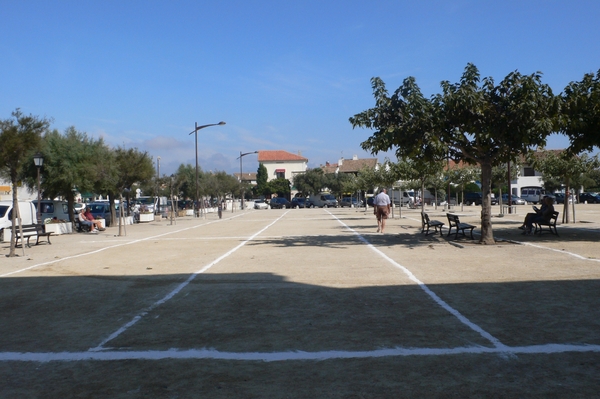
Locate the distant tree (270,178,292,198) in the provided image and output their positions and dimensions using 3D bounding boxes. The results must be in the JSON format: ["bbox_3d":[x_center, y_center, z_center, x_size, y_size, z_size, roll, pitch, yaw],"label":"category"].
[{"bbox_3d":[-2.927,-0.976,80.000,3.700,4.600,3.700,-1,0,0],"label":"distant tree"}]

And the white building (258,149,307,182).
[{"bbox_3d":[-2.855,-3.258,89.500,8.200,9.400,9.000,-1,0,0],"label":"white building"}]

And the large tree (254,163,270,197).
[{"bbox_3d":[-5.770,-2.179,82.000,2.300,6.900,2.300,-1,0,0],"label":"large tree"}]

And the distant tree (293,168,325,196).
[{"bbox_3d":[1.228,-1.432,72.700,4.400,5.300,4.400,-1,0,0],"label":"distant tree"}]

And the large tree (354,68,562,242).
[{"bbox_3d":[4.797,-1.418,16.600,6.200,5.500,5.600,-1,0,0],"label":"large tree"}]

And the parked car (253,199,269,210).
[{"bbox_3d":[-5.497,0.652,75.500,1.740,1.440,4.000,-1,0,-13],"label":"parked car"}]

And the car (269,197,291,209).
[{"bbox_3d":[-2.552,0.520,69.996,1.750,1.460,4.100,-1,0,-16],"label":"car"}]

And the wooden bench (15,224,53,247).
[{"bbox_3d":[-10.121,1.380,20.200,0.620,0.760,1.750,-1,0,7],"label":"wooden bench"}]

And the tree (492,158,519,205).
[{"bbox_3d":[14.025,-0.873,37.291,2.500,3.800,2.500,-1,0,0],"label":"tree"}]

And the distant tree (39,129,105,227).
[{"bbox_3d":[-11.320,-1.001,26.400,3.500,5.200,3.500,-1,0,0],"label":"distant tree"}]

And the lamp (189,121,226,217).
[{"bbox_3d":[-7.835,-2.533,45.181,3.150,8.050,0.400,-1,0,0],"label":"lamp"}]

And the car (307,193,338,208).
[{"bbox_3d":[3.236,0.083,74.000,1.950,2.100,4.800,-1,0,-35],"label":"car"}]

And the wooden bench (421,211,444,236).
[{"bbox_3d":[4.979,0.916,19.950,0.640,0.800,1.750,-1,0,9],"label":"wooden bench"}]

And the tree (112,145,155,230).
[{"bbox_3d":[-7.336,-0.363,23.200,1.900,3.800,1.900,-1,0,0],"label":"tree"}]

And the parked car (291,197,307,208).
[{"bbox_3d":[0.069,0.470,73.500,1.700,1.450,4.100,-1,0,-20],"label":"parked car"}]

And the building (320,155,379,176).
[{"bbox_3d":[9.010,-3.420,97.000,11.000,8.700,9.000,-1,0,-4],"label":"building"}]

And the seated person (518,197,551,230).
[{"bbox_3d":[8.026,0.540,18.200,1.050,1.280,0.520,-1,0,0],"label":"seated person"}]

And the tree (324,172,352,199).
[{"bbox_3d":[5.166,-1.244,71.500,3.800,4.700,3.700,-1,0,0],"label":"tree"}]

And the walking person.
[{"bbox_3d":[3.332,0.474,21.596,0.620,1.750,0.380,-1,0,5],"label":"walking person"}]

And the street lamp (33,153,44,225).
[{"bbox_3d":[-12.368,-0.209,25.300,0.460,4.000,0.460,-1,0,0],"label":"street lamp"}]

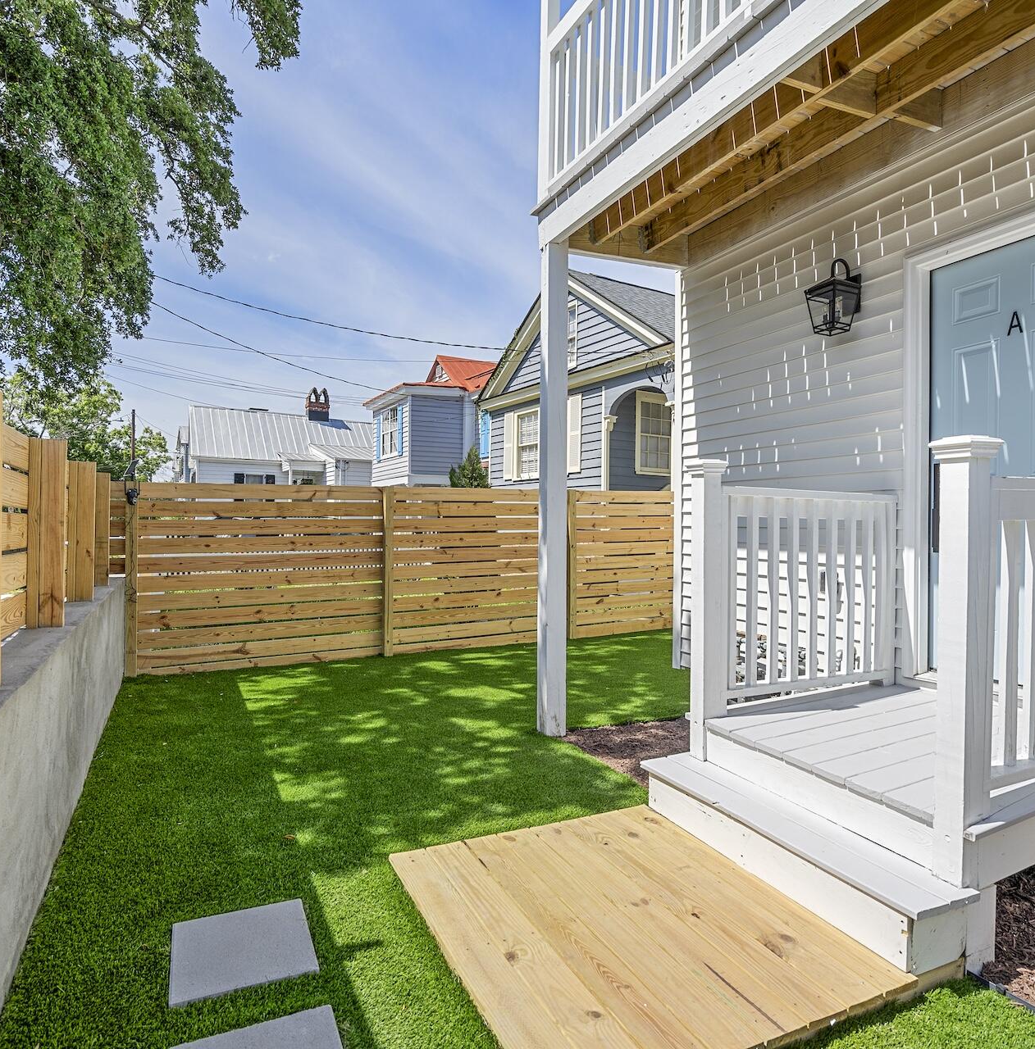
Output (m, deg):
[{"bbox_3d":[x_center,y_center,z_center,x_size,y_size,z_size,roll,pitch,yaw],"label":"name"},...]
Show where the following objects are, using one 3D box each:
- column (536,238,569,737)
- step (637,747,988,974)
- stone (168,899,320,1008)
[{"bbox_3d":[0.245,-0.227,4.781,0.140,3.325,0.140,0,1,-25],"label":"column"},{"bbox_3d":[0.925,1.133,2.496,0.275,0.190,1.252,0,1,-25],"label":"step"},{"bbox_3d":[-0.850,1.324,2.166,0.404,0.042,0.406,0,1,-25],"label":"stone"}]

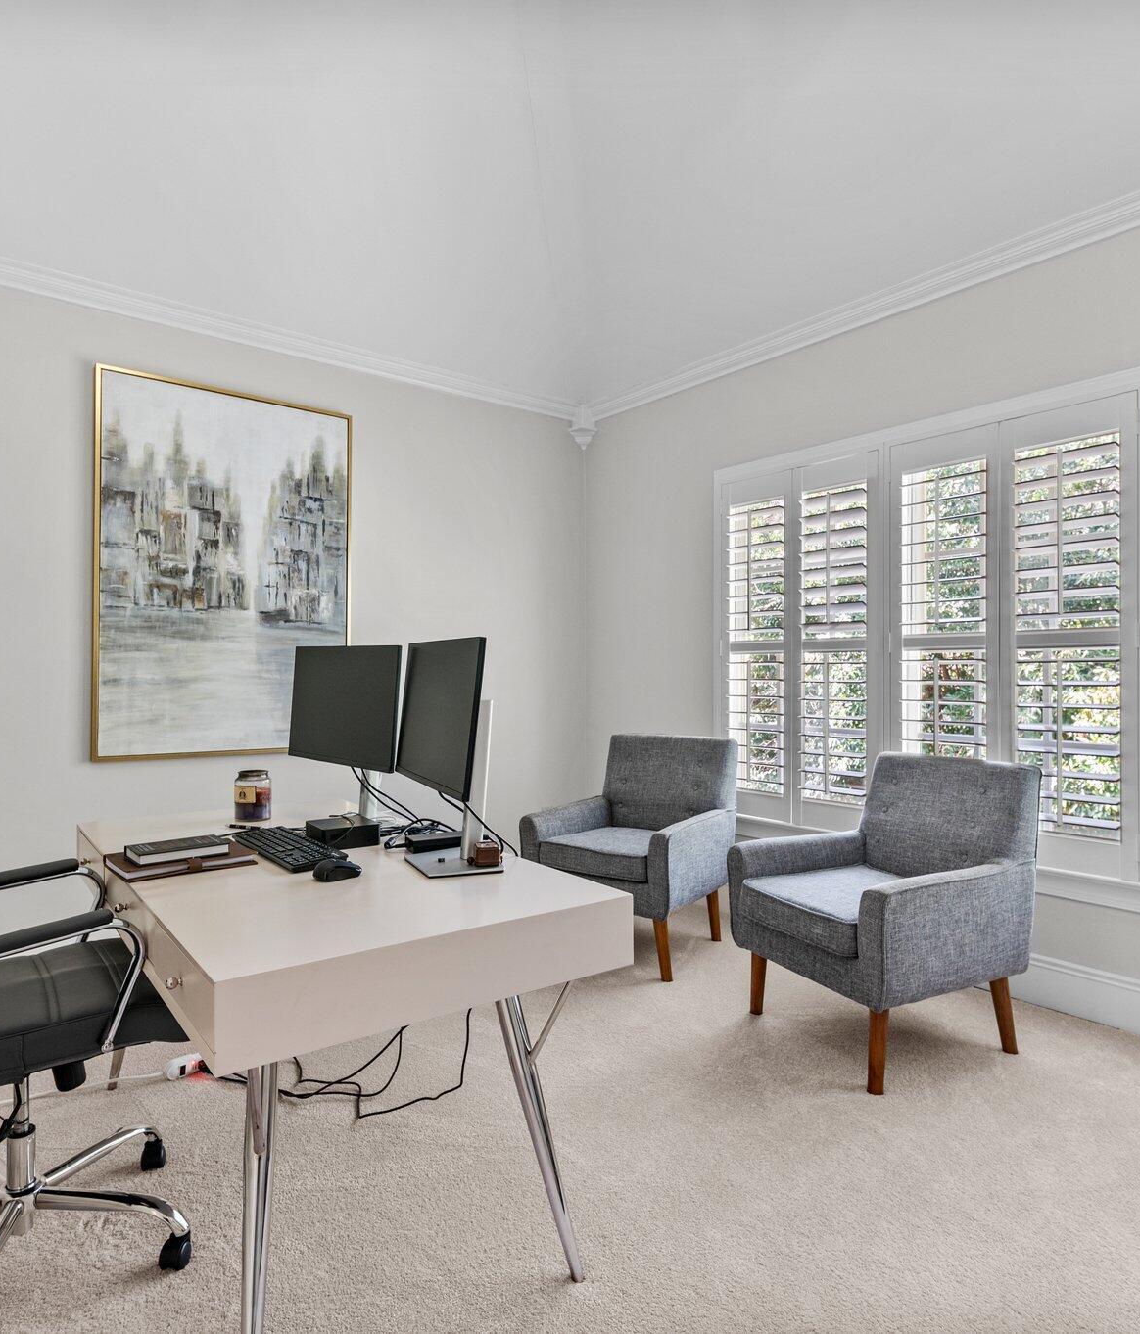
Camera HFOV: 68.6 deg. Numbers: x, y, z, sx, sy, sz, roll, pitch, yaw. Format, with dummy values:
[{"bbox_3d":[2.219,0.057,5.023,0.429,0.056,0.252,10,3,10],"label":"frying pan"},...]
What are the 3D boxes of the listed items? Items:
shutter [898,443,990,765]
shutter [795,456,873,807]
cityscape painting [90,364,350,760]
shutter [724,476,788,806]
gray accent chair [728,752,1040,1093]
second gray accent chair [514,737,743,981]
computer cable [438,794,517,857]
[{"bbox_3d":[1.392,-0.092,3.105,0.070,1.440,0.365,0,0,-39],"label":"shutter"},{"bbox_3d":[1.095,-0.101,3.466,0.070,1.460,0.360,0,0,-39],"label":"shutter"},{"bbox_3d":[-1.422,-0.401,3.552,1.040,1.540,0.045,0,0,-37],"label":"cityscape painting"},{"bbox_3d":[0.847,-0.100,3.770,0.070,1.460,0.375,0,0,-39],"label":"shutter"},{"bbox_3d":[1.010,0.735,2.693,0.720,0.840,0.660,0,0,-30],"label":"gray accent chair"},{"bbox_3d":[0.258,0.739,3.536,0.660,0.840,0.720,0,0,30],"label":"second gray accent chair"},{"bbox_3d":[-0.185,0.319,1.675,0.160,0.150,0.070,0,0,-30],"label":"computer cable"}]

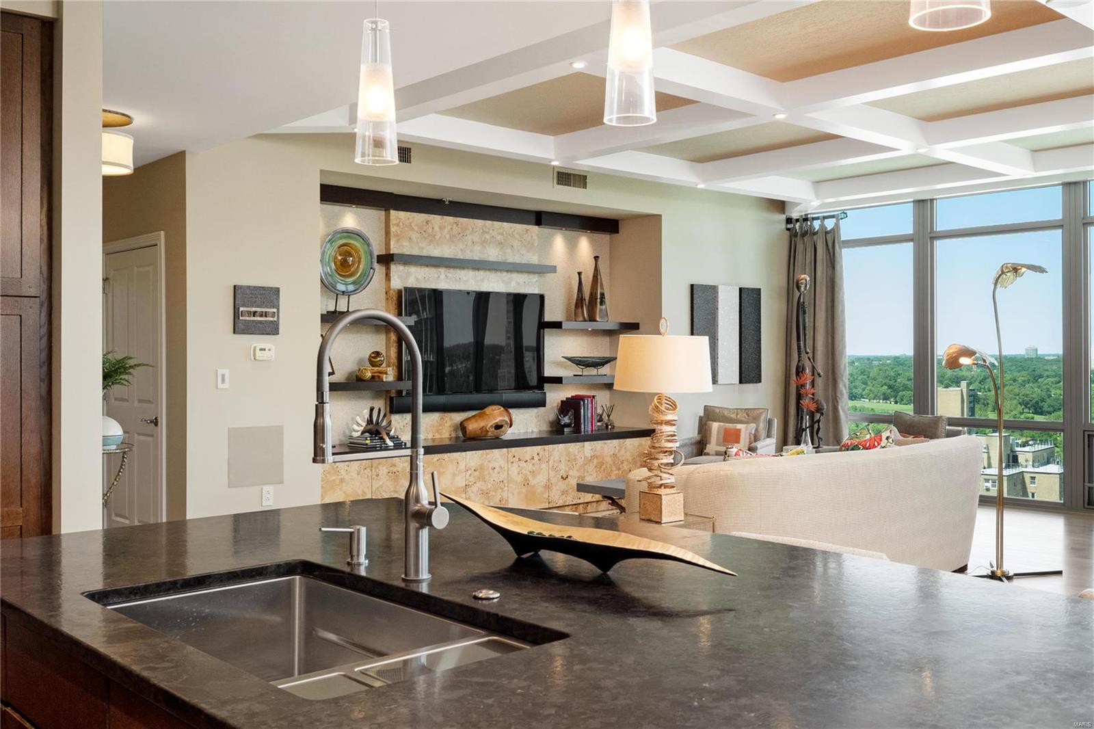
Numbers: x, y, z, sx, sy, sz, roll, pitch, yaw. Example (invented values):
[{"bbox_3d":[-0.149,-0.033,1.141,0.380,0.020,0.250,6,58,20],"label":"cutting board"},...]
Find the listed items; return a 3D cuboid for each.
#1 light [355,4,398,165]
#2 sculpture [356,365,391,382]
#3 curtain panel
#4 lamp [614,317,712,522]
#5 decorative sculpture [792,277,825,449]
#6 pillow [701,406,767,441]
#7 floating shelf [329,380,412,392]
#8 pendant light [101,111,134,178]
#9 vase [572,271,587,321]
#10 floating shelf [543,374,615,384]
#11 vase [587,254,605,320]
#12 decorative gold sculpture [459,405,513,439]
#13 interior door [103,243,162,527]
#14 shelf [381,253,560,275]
[{"bbox_3d":[-0.367,-0.590,2.360,0.094,0.300,0.094,0,0,0],"label":"light"},{"bbox_3d":[-1.261,0.071,8.005,0.225,0.120,0.140,0,0,-42],"label":"sculpture"},{"bbox_3d":[2.611,-0.110,10.622,0.160,2.660,0.700,0,1,-42],"label":"curtain panel"},{"bbox_3d":[0.494,0.236,4.650,0.412,0.868,0.412,0,1,0],"label":"lamp"},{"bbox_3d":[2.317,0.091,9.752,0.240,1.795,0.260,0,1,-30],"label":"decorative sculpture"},{"bbox_3d":[1.620,0.575,9.380,0.550,0.410,0.160,0,-12,34],"label":"pillow"},{"bbox_3d":[-1.473,0.159,8.046,0.950,0.064,0.368,0,1,-42],"label":"floating shelf"},{"bbox_3d":[-2.455,-1.169,5.760,0.530,0.270,0.530,0,1,0],"label":"pendant light"},{"bbox_3d":[0.284,-0.577,9.351,0.128,0.423,0.128,-1,1,-43],"label":"vase"},{"bbox_3d":[0.363,0.131,9.716,0.955,0.063,0.368,0,1,-42],"label":"floating shelf"},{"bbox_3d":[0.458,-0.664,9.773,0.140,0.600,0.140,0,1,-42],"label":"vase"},{"bbox_3d":[-0.478,0.451,8.620,0.410,0.265,0.240,0,0,-24],"label":"decorative gold sculpture"},{"bbox_3d":[-2.768,0.258,7.303,0.045,2.035,0.915,0,0,-42],"label":"interior door"},{"bbox_3d":[-0.601,-0.790,8.739,1.640,0.065,0.240,0,0,-42],"label":"shelf"}]

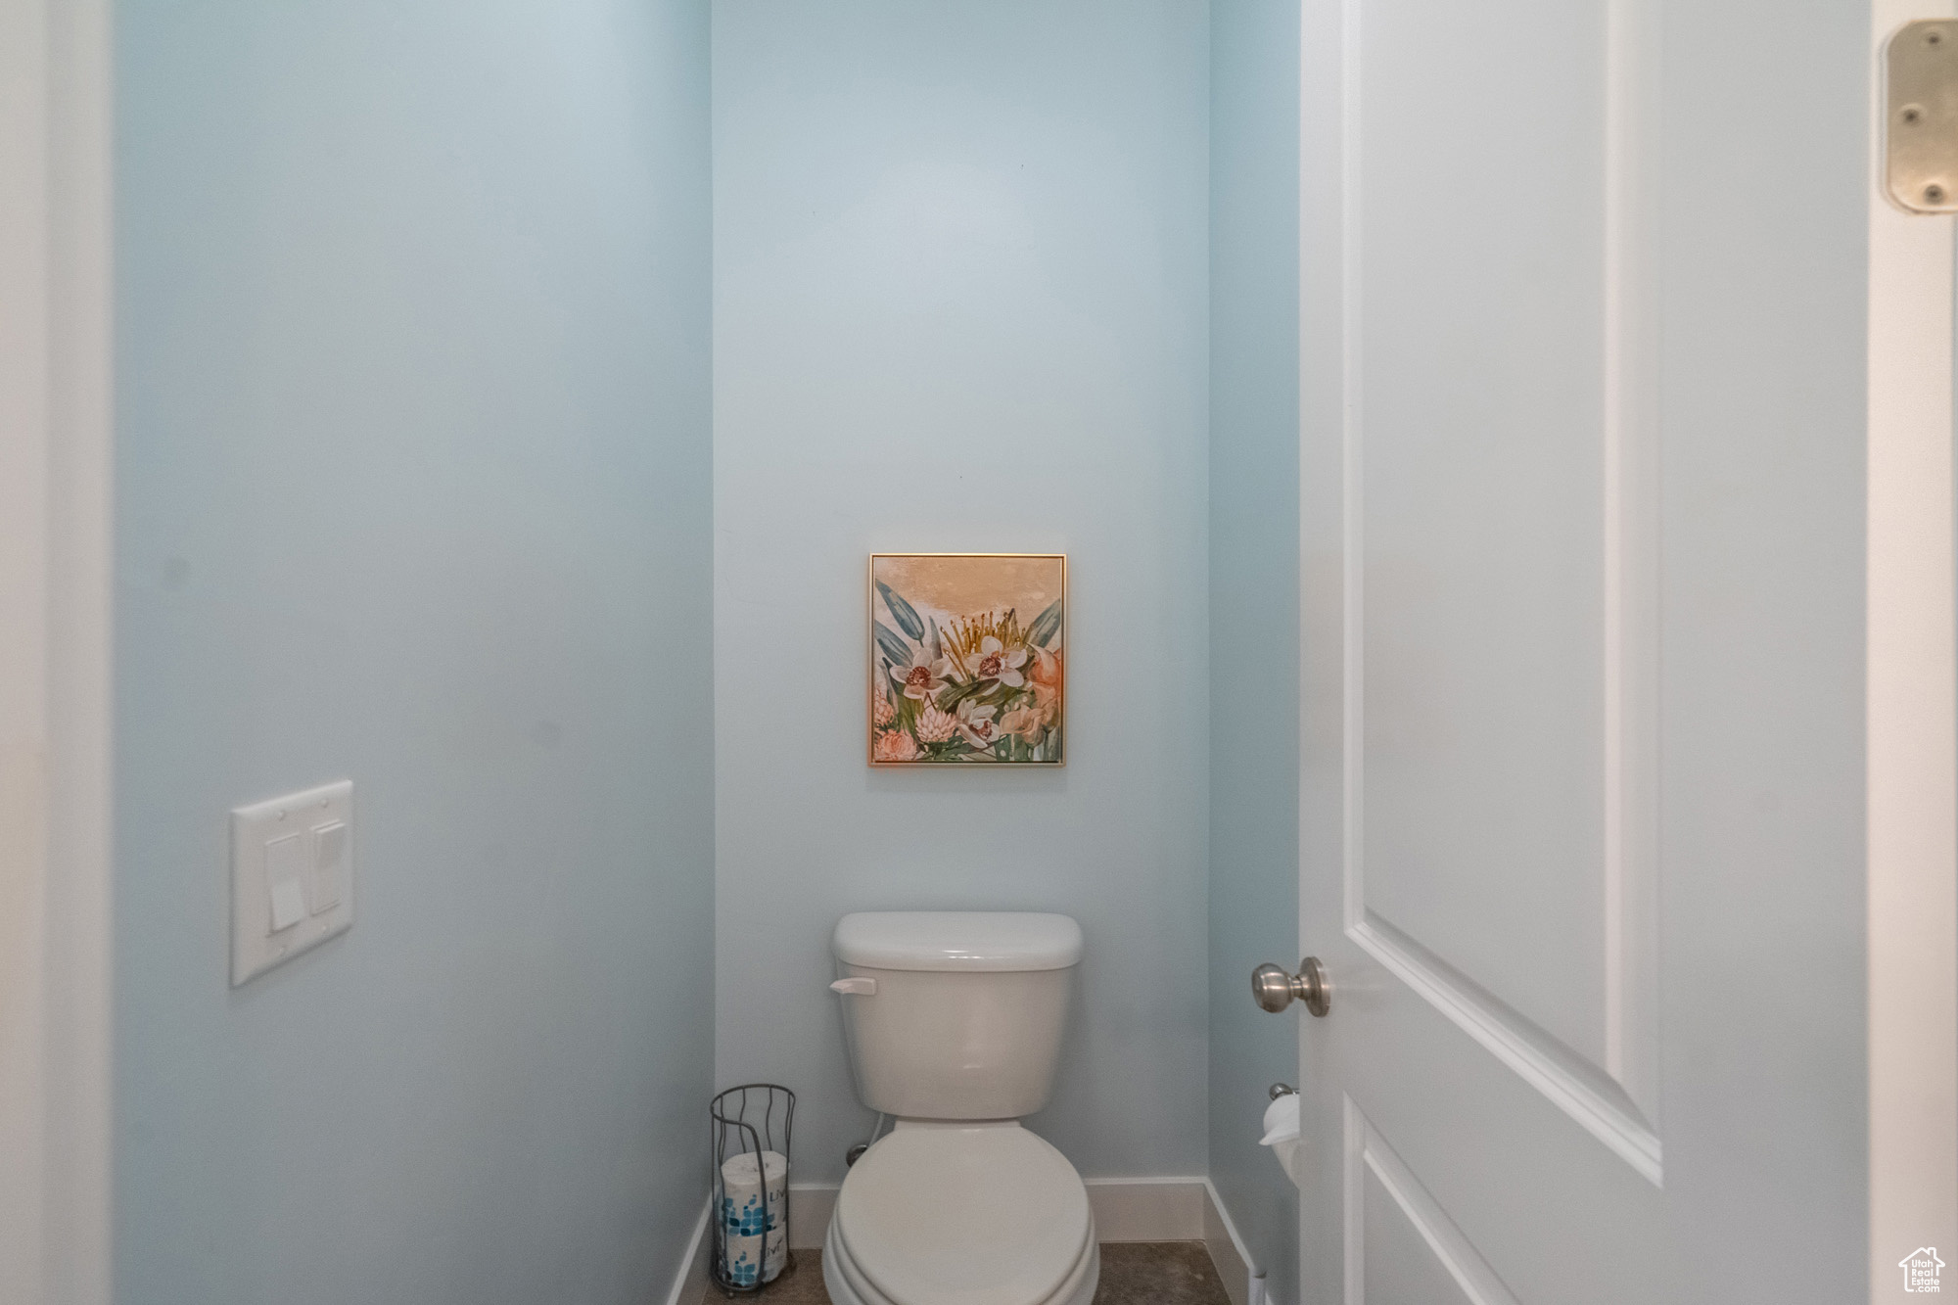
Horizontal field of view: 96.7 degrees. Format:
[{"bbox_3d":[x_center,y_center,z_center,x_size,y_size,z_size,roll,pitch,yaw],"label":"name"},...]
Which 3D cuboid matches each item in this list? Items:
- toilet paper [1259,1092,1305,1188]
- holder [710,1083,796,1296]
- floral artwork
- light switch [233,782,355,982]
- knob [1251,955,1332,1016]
[{"bbox_3d":[0.485,0.710,1.260,0.110,0.110,0.105,0,1,-3],"label":"toilet paper"},{"bbox_3d":[-0.466,1.102,1.785,0.170,0.360,0.170,0,1,0],"label":"holder"},{"bbox_3d":[-0.024,0.018,1.905,0.422,0.460,0.034,0,1,-3],"label":"floral artwork"},{"bbox_3d":[-0.514,0.166,0.656,0.012,0.120,0.122,0,1,-3],"label":"light switch"},{"bbox_3d":[0.354,0.377,0.985,0.072,0.066,0.066,0,1,-2],"label":"knob"}]

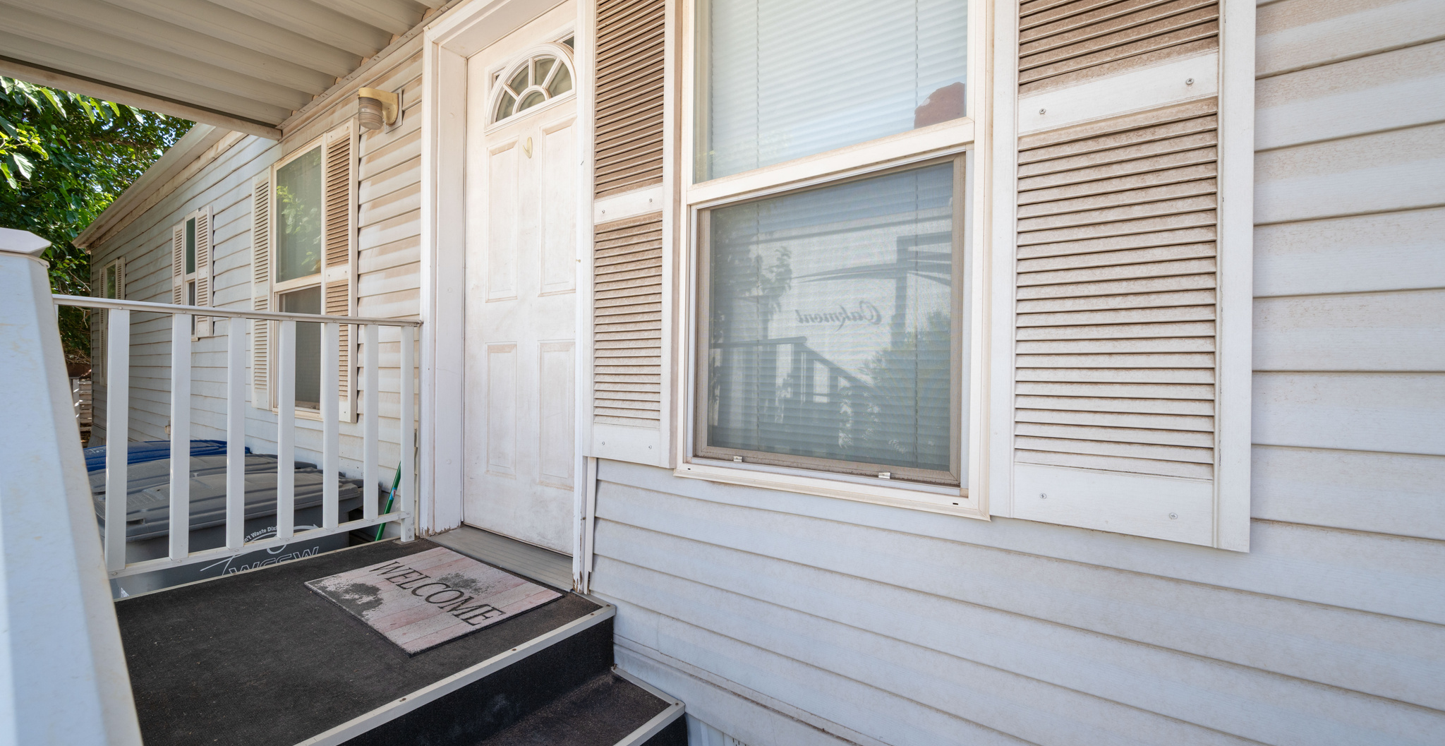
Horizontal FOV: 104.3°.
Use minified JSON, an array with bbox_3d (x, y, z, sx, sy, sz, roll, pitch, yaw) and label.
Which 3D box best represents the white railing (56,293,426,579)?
[{"bbox_3d":[-1.582,0.229,1.895,0.055,0.887,1.080,1,0,35],"label":"white railing"}]

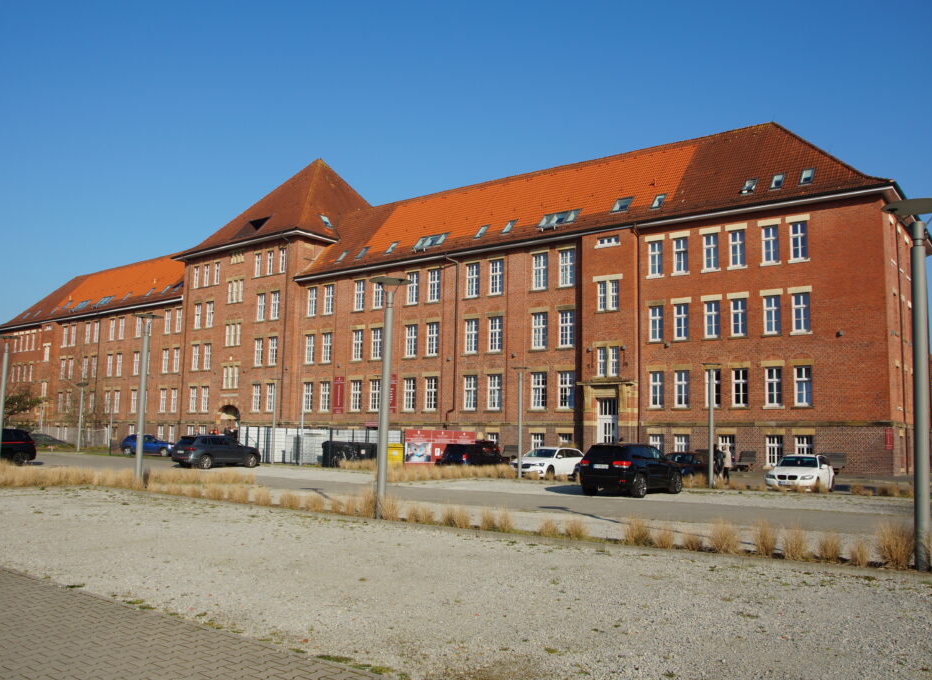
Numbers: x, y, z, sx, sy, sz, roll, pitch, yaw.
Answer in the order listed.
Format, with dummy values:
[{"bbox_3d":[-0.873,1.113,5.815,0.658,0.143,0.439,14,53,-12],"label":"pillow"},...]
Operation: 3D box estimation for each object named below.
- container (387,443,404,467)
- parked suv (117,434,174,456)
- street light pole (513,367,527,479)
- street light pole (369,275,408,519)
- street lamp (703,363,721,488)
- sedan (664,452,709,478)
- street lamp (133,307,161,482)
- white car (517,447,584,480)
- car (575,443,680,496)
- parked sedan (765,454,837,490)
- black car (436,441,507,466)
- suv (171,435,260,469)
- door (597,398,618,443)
[{"bbox_3d":[-3.948,6.461,42.578,1.080,1.380,1.080,0,-7,10],"label":"container"},{"bbox_3d":[-24.353,8.047,58.500,4.350,1.640,1.810,2,-8,-3],"label":"parked suv"},{"bbox_3d":[2.579,3.874,36.100,0.870,5.100,0.870,1,-8,0],"label":"street light pole"},{"bbox_3d":[-1.909,1.297,18.052,1.040,5.650,1.040,1,-7,0],"label":"street light pole"},{"bbox_3d":[10.047,3.489,31.300,0.870,5.100,0.870,1,-8,0],"label":"street lamp"},{"bbox_3d":[9.296,5.415,32.242,1.800,1.420,4.450,-4,-8,37],"label":"sedan"},{"bbox_3d":[-9.686,1.793,23.000,0.880,5.100,0.880,1,-8,0],"label":"street lamp"},{"bbox_3d":[3.841,5.701,35.644,1.860,1.480,4.760,-3,-8,34],"label":"white car"},{"bbox_3d":[5.933,4.514,26.974,1.950,1.770,4.820,-4,-8,38],"label":"car"},{"bbox_3d":[13.604,5.397,31.100,1.830,1.450,4.700,-4,-9,35],"label":"parked sedan"},{"bbox_3d":[0.347,6.334,41.000,1.870,1.680,4.600,-3,-9,30],"label":"black car"},{"bbox_3d":[-12.884,5.835,40.154,1.860,1.670,4.520,-4,-8,38],"label":"suv"},{"bbox_3d":[10.460,6.151,56.500,1.650,3.600,0.150,-4,-10,37],"label":"door"}]

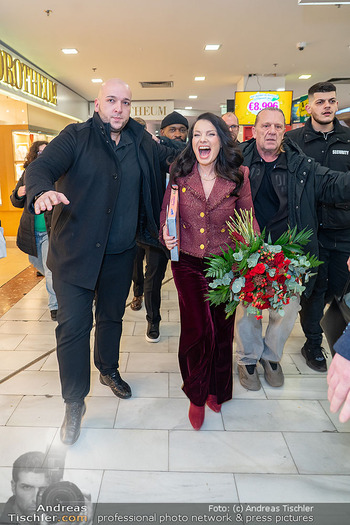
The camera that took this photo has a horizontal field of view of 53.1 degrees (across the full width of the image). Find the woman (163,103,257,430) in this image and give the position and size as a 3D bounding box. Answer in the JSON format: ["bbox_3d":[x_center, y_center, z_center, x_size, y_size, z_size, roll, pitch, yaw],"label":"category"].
[{"bbox_3d":[0.172,0.109,1.911,0.520,1.690,0.460,5,17,11],"label":"woman"}]

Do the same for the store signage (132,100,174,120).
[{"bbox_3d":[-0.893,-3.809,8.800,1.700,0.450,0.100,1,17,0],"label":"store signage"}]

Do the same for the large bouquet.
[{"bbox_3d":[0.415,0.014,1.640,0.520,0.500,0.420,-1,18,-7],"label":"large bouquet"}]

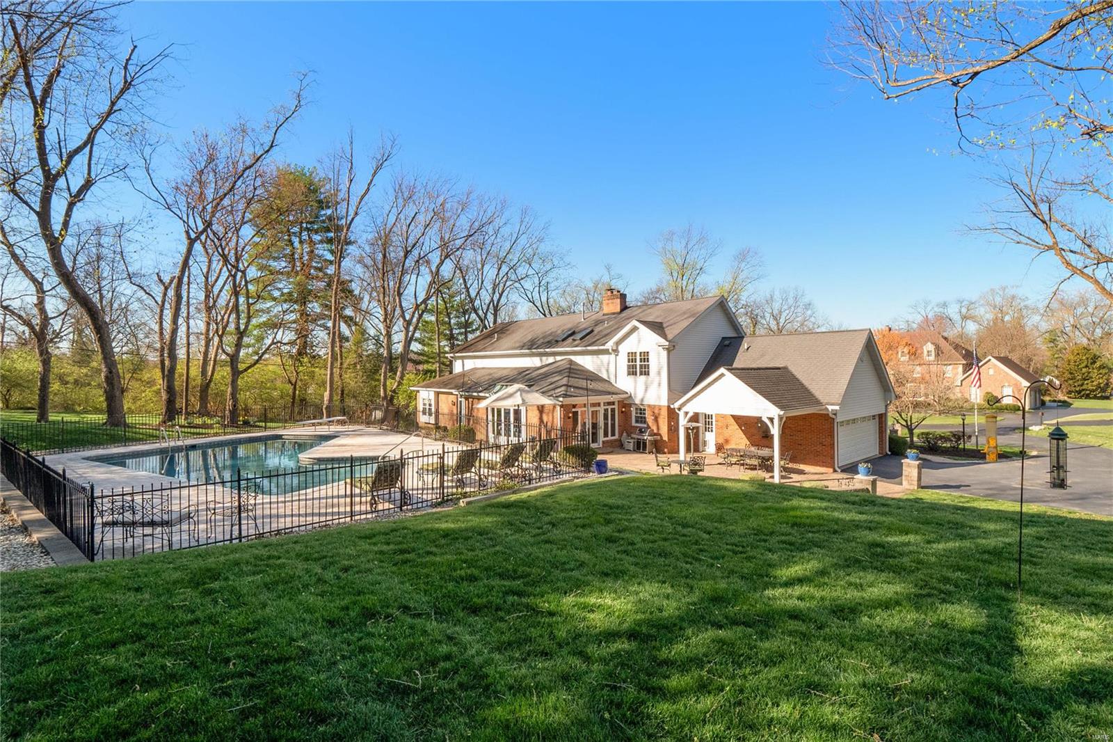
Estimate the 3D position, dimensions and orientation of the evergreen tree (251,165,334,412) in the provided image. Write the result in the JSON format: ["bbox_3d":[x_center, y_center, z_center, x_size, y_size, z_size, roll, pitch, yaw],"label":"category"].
[{"bbox_3d":[-25.600,-8.000,48.000,8.000,24.000,8.000,0,0,-28],"label":"evergreen tree"}]

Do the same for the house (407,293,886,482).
[{"bbox_3d":[2.070,-0.627,32.546,13.835,9.812,30.940,0,0,-41],"label":"house"}]

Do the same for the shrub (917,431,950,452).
[{"bbox_3d":[21.100,3.750,27.700,1.600,1.120,1.500,0,0,41],"label":"shrub"}]

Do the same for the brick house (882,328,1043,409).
[{"bbox_3d":[51.000,-0.900,65.000,13.500,10.000,18.500,0,0,-40],"label":"brick house"}]

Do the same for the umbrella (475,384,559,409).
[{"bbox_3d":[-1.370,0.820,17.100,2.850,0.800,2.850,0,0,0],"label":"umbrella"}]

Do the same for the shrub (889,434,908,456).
[{"bbox_3d":[18.050,3.880,26.200,1.200,1.170,1.200,0,0,41],"label":"shrub"}]

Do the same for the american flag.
[{"bbox_3d":[23.400,-0.100,27.600,0.520,2.250,0.300,0,0,41],"label":"american flag"}]

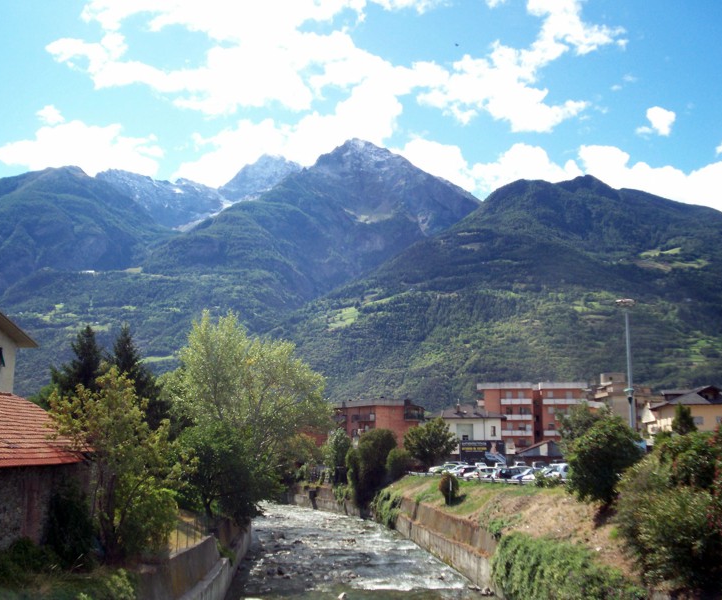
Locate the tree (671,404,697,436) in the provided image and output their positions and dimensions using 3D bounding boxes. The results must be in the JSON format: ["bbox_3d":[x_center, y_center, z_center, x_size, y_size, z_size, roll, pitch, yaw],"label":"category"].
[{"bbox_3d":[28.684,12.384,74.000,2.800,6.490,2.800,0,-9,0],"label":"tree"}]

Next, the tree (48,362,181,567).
[{"bbox_3d":[-11.195,7.429,37.787,5.900,8.730,5.900,0,-10,0],"label":"tree"}]

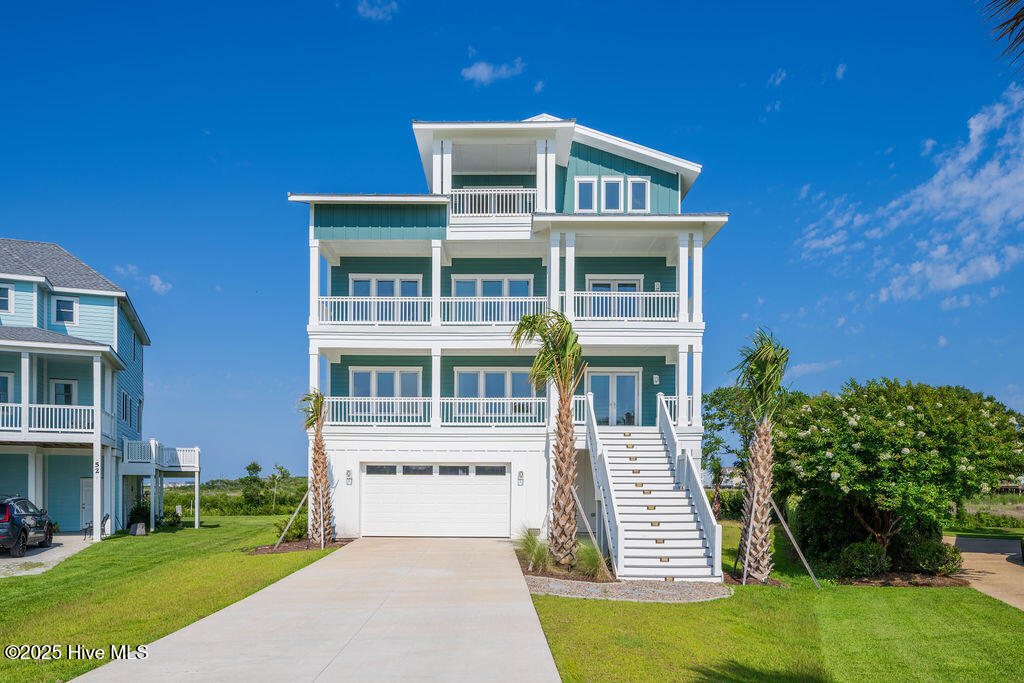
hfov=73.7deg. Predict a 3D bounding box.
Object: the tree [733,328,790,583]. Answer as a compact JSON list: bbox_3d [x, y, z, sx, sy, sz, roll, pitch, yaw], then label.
[{"bbox_3d":[5.994,2.727,16.400,1.300,5.900,1.300,0,-5,-2],"label":"tree"}]

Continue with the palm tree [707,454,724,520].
[{"bbox_3d":[10.135,7.271,34.000,0.950,3.350,0.950,0,-5,-2],"label":"palm tree"}]

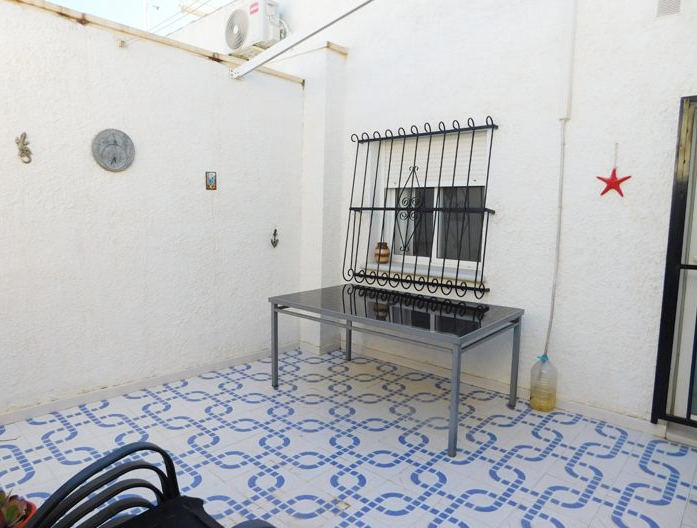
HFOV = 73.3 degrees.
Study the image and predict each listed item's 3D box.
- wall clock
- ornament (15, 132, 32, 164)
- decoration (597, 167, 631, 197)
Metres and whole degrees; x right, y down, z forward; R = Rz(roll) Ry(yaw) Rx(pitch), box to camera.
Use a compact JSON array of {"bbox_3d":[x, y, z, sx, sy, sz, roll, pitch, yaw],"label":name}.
[{"bbox_3d":[-1.710,-0.826,3.408,0.030,0.309,0.309,7,9,43],"label":"wall clock"},{"bbox_3d":[-2.089,-0.743,3.014,0.030,0.198,0.091,7,9,43],"label":"ornament"},{"bbox_3d":[1.747,-0.543,3.081,0.202,0.195,0.030,7,9,43],"label":"decoration"}]

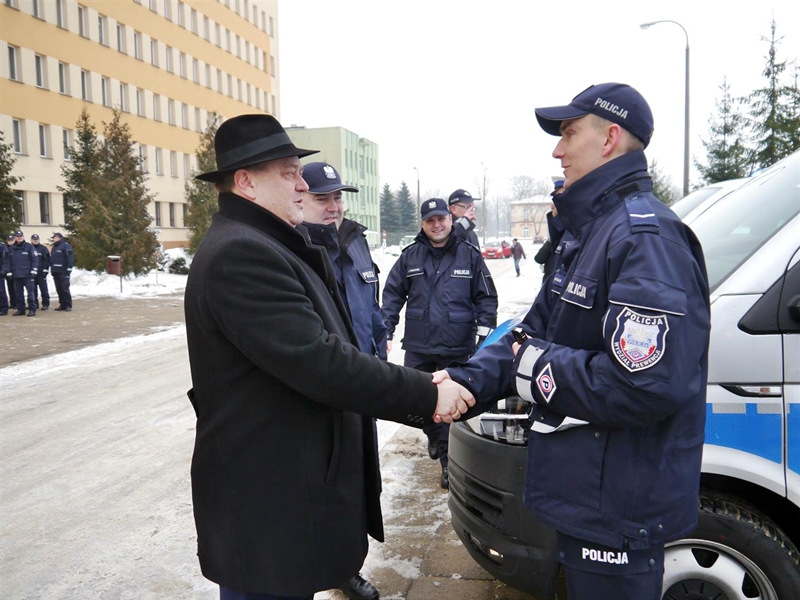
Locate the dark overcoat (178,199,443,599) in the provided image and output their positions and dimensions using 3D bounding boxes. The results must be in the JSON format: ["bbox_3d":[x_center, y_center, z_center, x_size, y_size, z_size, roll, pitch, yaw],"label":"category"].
[{"bbox_3d":[-0.209,0.206,1.530,0.580,0.940,0.560,0,5,2],"label":"dark overcoat"}]

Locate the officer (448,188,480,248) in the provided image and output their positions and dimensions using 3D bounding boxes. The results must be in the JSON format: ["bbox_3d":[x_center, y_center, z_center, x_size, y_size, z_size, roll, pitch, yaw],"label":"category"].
[{"bbox_3d":[0.447,0.161,4.700,0.450,1.920,0.600,3,7,37],"label":"officer"}]

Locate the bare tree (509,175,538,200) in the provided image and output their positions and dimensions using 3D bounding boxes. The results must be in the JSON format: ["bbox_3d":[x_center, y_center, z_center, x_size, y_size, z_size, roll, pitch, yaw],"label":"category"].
[{"bbox_3d":[26.503,-19.452,140.000,6.300,15.400,6.300,-1,5,0],"label":"bare tree"}]

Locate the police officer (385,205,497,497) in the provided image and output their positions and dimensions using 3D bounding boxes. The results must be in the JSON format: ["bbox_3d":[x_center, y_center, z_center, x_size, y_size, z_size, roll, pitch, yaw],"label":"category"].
[{"bbox_3d":[0.263,0.255,4.200,0.740,1.830,0.500,0,5,7],"label":"police officer"}]

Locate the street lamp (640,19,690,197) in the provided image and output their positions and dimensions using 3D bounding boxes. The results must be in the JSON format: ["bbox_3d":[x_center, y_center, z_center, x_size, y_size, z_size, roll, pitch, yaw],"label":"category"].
[{"bbox_3d":[8.969,-4.956,21.984,1.650,8.750,0.320,1,5,14],"label":"street lamp"}]

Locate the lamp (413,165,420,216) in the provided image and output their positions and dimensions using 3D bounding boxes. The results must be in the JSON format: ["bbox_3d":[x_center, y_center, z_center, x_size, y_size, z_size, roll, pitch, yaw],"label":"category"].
[{"bbox_3d":[1.736,-8.801,63.777,0.320,8.800,1.600,1,5,14],"label":"lamp"}]

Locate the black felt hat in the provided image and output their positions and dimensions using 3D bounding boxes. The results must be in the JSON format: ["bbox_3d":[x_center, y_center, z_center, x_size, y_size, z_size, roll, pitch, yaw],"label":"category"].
[{"bbox_3d":[-0.334,-0.355,1.540,0.300,0.133,0.270,-12,5,1],"label":"black felt hat"}]

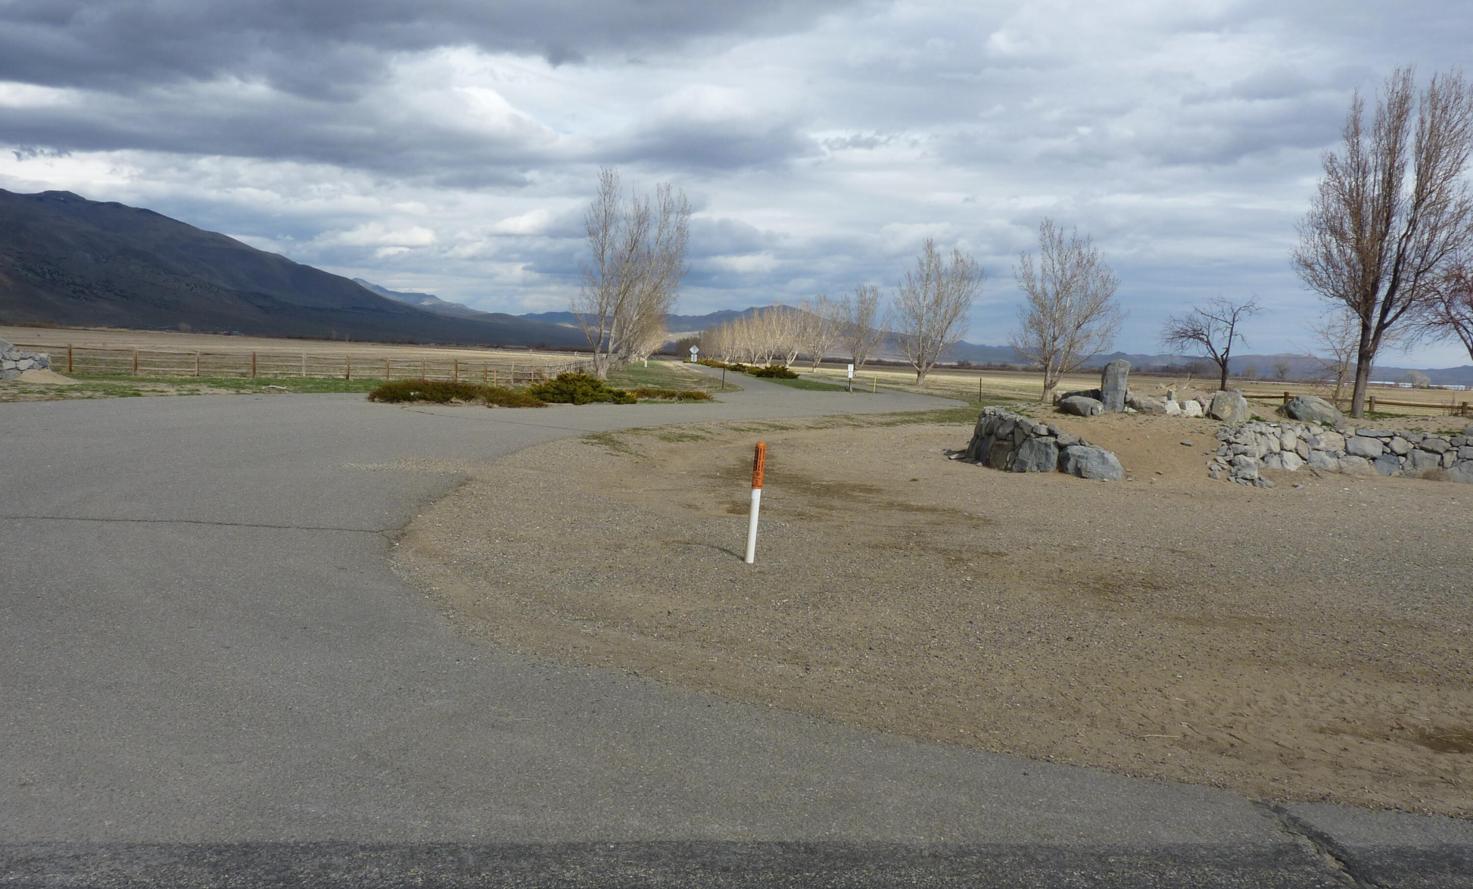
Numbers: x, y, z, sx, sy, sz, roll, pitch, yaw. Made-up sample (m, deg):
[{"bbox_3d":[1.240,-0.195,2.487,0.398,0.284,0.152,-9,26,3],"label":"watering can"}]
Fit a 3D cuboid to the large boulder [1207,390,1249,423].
[{"bbox_3d":[8.659,-0.647,20.200,0.711,0.596,0.600,2,4,0],"label":"large boulder"}]

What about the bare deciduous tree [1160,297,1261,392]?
[{"bbox_3d":[11.540,-2.230,28.000,2.468,2.692,2.300,4,5,22],"label":"bare deciduous tree"}]

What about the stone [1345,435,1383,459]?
[{"bbox_3d":[11.588,0.048,21.200,0.669,0.414,0.420,2,4,0],"label":"stone"}]

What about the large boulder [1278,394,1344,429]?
[{"bbox_3d":[10.796,-0.617,21.600,1.172,0.617,0.800,2,4,0],"label":"large boulder"}]

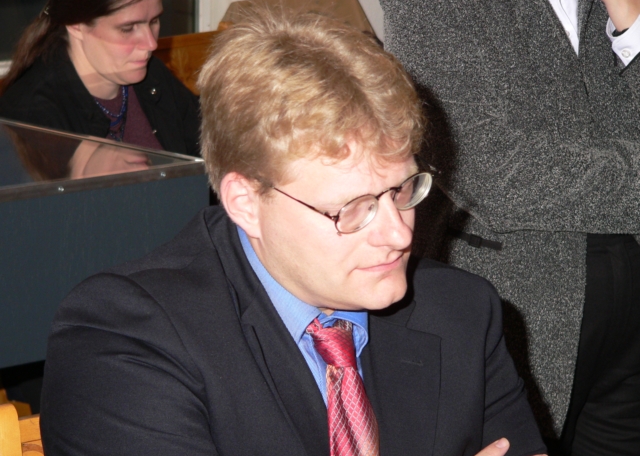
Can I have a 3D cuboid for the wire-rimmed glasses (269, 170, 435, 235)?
[{"bbox_3d":[0.015,-0.045,2.413,0.140,0.043,0.132,-23,41,-38],"label":"wire-rimmed glasses"}]

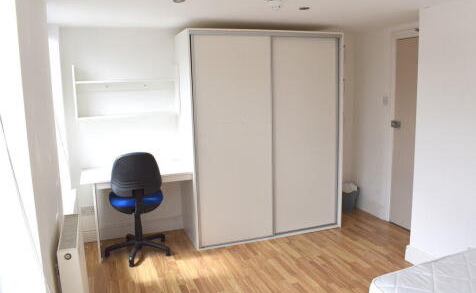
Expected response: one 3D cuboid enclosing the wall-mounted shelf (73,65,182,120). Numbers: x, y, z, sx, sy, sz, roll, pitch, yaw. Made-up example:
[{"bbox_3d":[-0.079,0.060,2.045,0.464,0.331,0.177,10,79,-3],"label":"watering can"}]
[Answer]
[{"bbox_3d":[-1.036,-0.514,3.400,0.940,0.505,0.200,-5,10,-20],"label":"wall-mounted shelf"}]

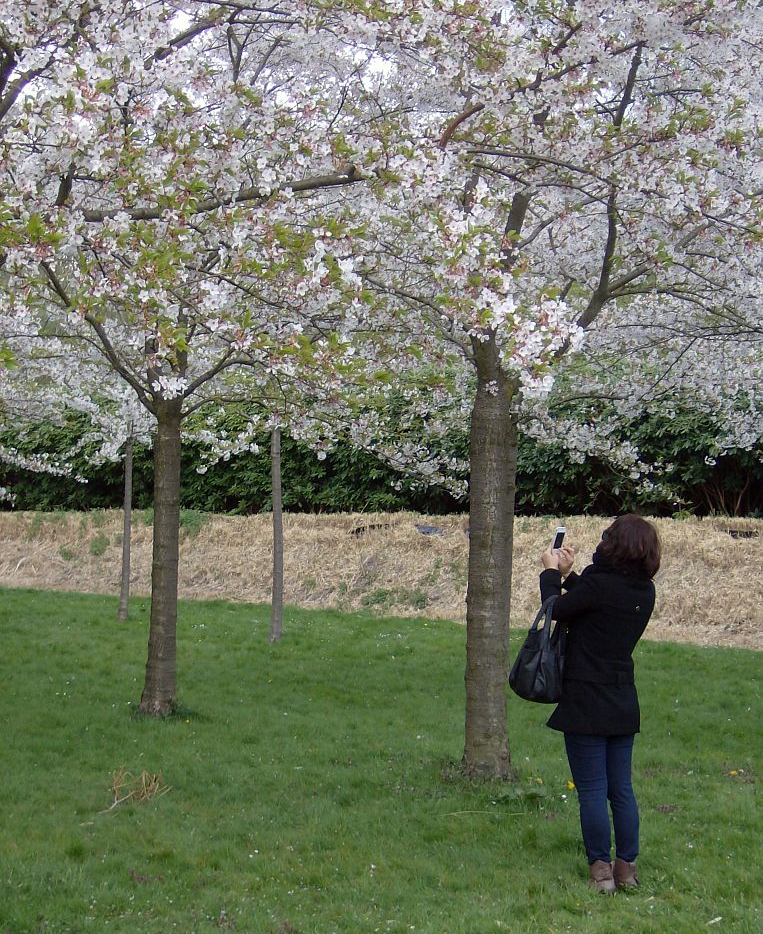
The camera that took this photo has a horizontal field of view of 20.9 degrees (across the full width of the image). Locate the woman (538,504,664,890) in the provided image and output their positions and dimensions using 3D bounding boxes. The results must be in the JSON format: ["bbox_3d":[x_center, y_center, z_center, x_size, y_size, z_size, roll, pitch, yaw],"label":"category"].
[{"bbox_3d":[0.938,1.016,8.930,0.580,1.620,0.480,-1,-1,42],"label":"woman"}]

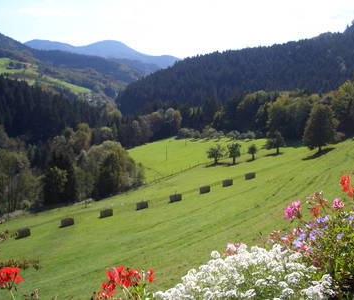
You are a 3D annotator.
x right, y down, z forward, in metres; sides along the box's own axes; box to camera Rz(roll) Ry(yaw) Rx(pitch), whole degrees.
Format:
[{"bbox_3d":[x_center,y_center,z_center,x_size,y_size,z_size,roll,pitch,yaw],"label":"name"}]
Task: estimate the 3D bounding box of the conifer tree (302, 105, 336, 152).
[{"bbox_3d":[44.139,-6.646,125.000,9.700,14.500,9.700,0,5,0],"label":"conifer tree"}]

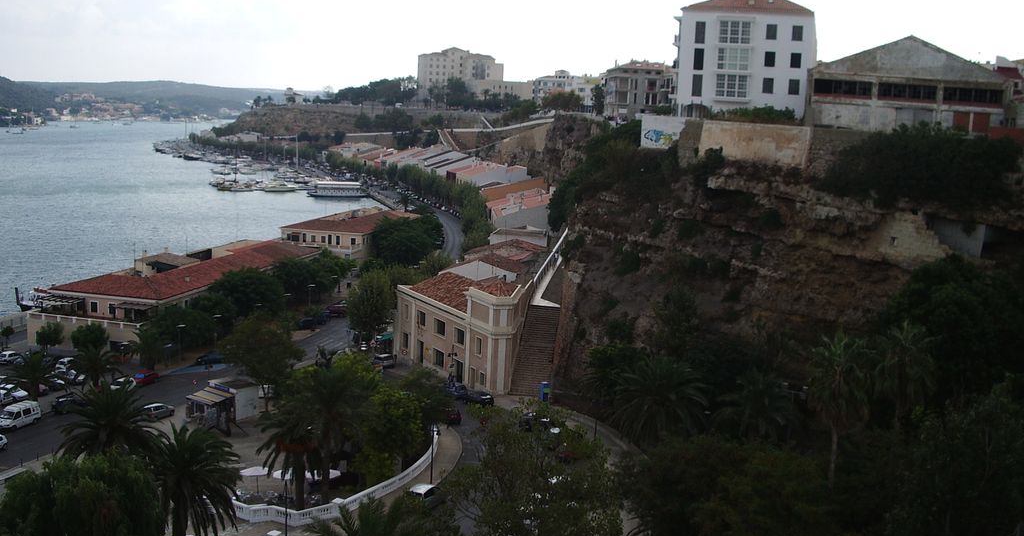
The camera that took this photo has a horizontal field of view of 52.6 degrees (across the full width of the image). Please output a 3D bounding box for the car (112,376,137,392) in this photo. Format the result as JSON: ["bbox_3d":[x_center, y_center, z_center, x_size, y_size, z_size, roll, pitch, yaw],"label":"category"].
[{"bbox_3d":[-40.881,12.001,109.051,1.550,1.530,2.500,5,9,21],"label":"car"}]

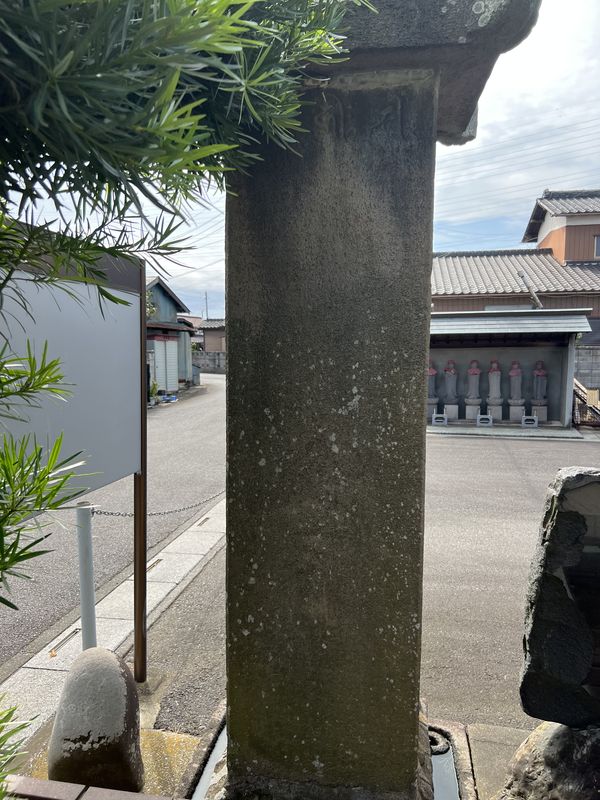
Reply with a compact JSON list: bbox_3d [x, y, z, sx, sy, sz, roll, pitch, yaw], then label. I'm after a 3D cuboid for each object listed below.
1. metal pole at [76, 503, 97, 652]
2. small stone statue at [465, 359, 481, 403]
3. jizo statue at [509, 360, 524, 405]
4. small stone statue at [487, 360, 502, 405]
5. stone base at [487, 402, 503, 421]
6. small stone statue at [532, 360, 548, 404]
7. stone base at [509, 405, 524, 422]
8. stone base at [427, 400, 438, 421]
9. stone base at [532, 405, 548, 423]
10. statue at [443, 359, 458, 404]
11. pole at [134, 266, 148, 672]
[{"bbox_3d":[-0.977,0.875,2.768,0.066,0.819,0.066,0,6,0],"label":"metal pole"},{"bbox_3d":[3.160,-0.332,10.895,0.270,0.790,0.260,1,6,15],"label":"small stone statue"},{"bbox_3d":[3.861,-0.312,10.706,0.270,0.790,0.260,1,6,15],"label":"jizo statue"},{"bbox_3d":[3.514,-0.322,10.800,0.270,0.790,0.260,1,6,15],"label":"small stone statue"},{"bbox_3d":[3.514,0.217,10.800,0.250,0.250,0.250,1,6,15],"label":"stone base"},{"bbox_3d":[4.240,-0.303,10.604,0.270,0.790,0.260,1,6,15],"label":"small stone statue"},{"bbox_3d":[3.874,0.215,10.703,0.250,0.250,0.250,1,6,15],"label":"stone base"},{"bbox_3d":[2.419,0.212,11.096,0.250,0.250,0.250,1,6,15],"label":"stone base"},{"bbox_3d":[4.236,0.213,10.605,0.250,0.250,0.250,1,6,15],"label":"stone base"},{"bbox_3d":[2.779,-0.335,10.998,0.270,0.790,0.260,1,6,15],"label":"statue"},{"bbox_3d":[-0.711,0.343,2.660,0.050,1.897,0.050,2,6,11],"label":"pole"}]

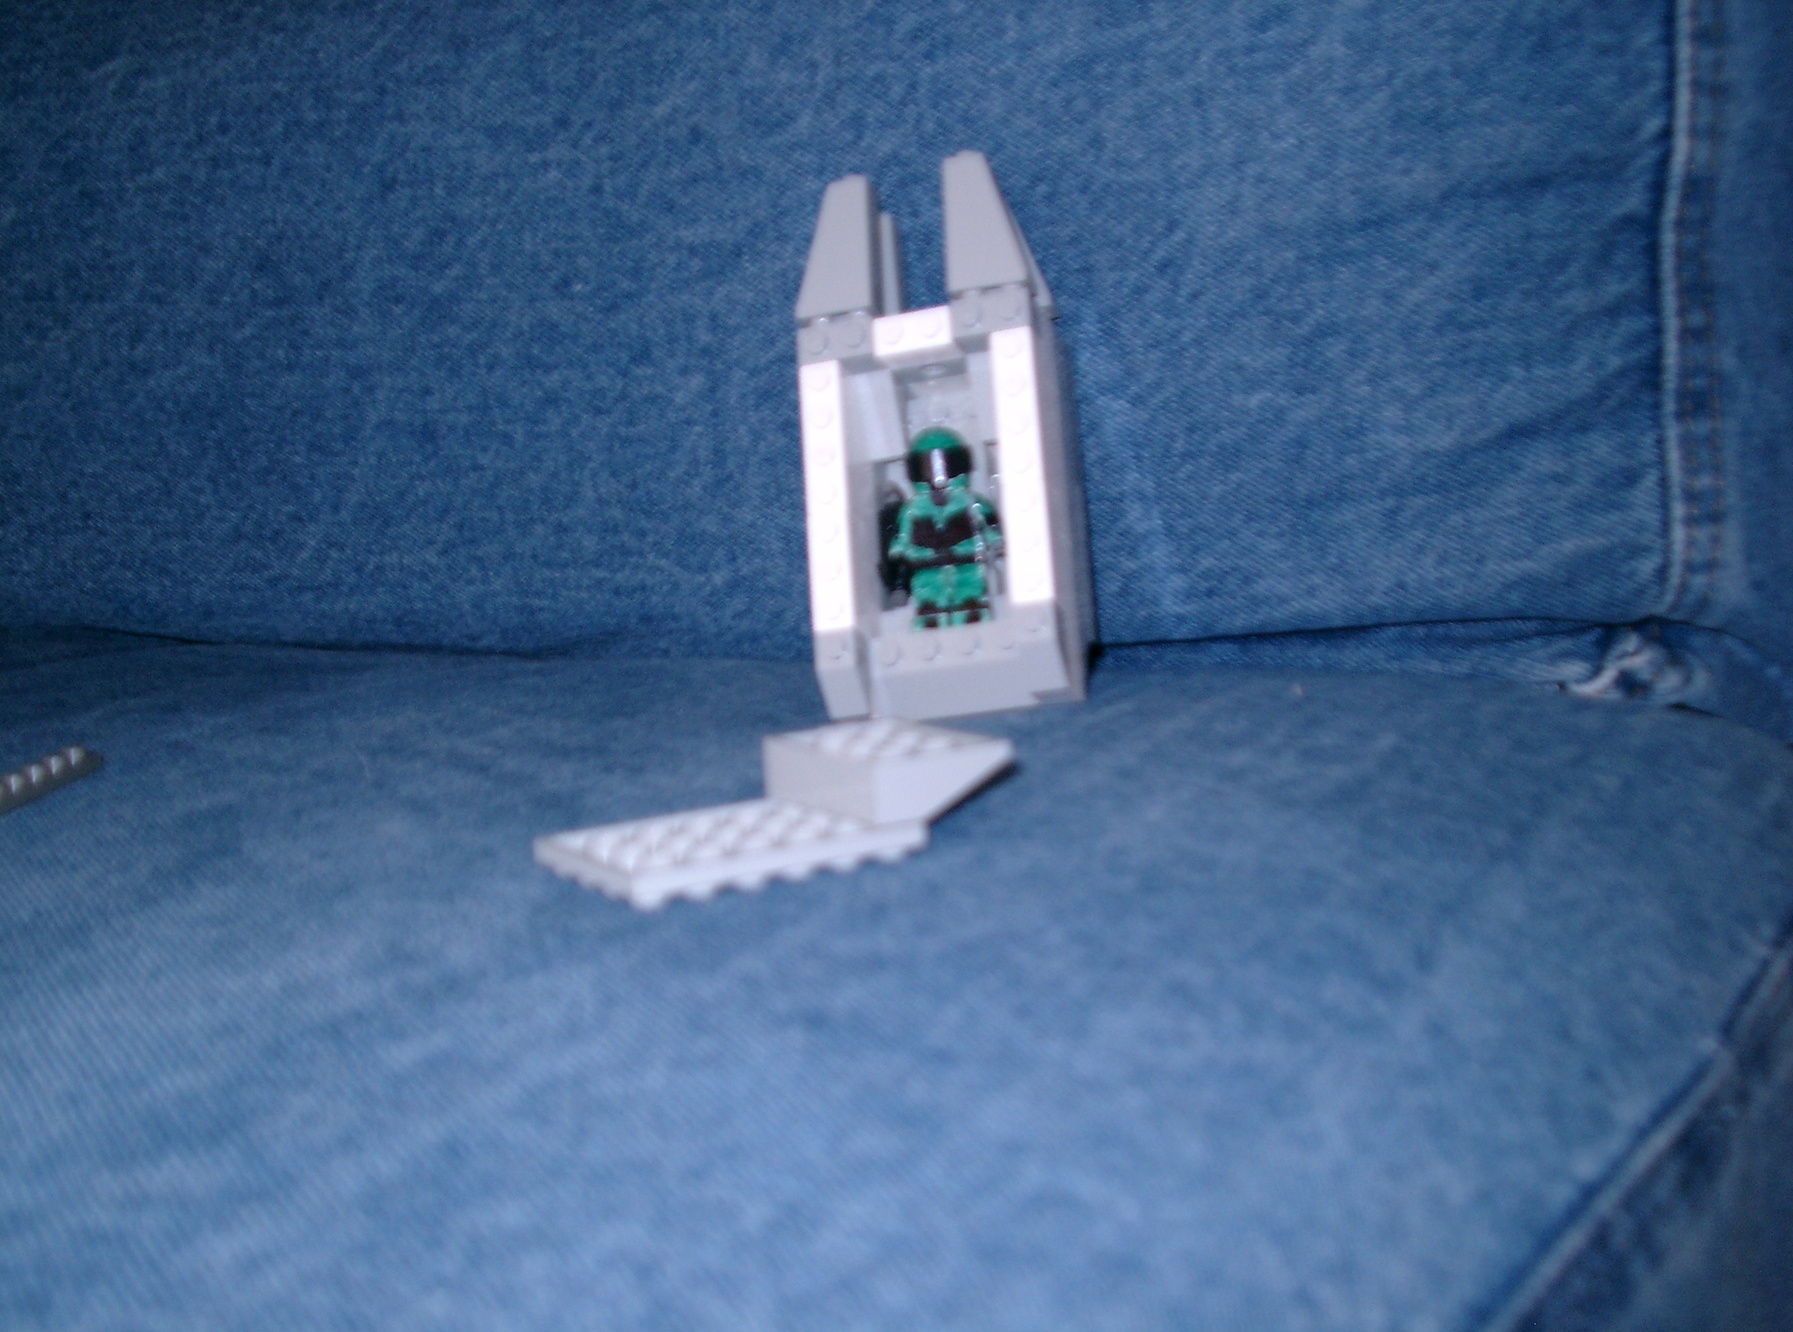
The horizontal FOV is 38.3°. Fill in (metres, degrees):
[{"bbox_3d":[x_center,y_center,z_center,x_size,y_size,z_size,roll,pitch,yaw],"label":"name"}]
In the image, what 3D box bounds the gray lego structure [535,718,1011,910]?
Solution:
[{"bbox_3d":[-0.018,0.020,0.383,0.064,0.016,0.032,-8,10,-31],"label":"gray lego structure"}]

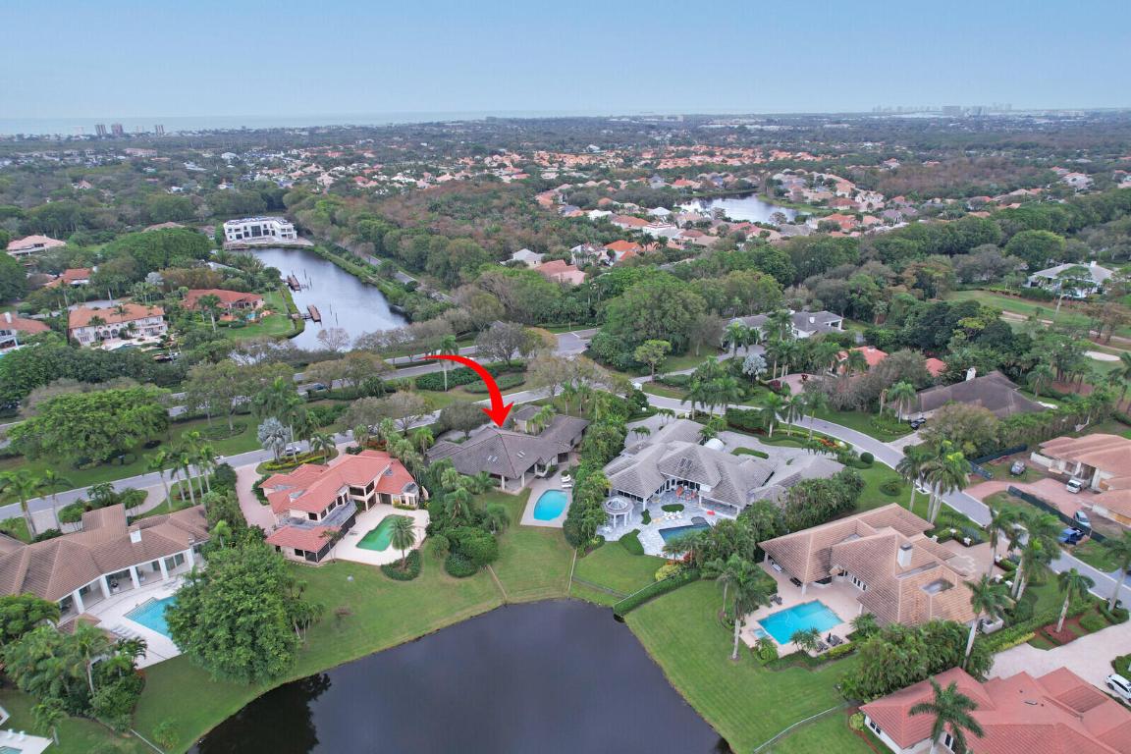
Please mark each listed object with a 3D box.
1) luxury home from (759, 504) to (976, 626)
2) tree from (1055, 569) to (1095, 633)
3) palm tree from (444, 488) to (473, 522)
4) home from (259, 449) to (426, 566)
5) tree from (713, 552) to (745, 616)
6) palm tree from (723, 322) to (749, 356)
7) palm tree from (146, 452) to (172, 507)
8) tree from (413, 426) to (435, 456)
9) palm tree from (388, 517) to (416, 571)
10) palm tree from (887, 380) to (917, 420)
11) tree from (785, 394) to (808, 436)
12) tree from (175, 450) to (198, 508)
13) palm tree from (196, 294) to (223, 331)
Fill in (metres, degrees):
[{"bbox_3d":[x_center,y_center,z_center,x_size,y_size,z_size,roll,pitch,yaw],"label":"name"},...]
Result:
[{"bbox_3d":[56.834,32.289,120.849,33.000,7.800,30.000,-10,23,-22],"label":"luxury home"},{"bbox_3d":[75.380,33.580,103.590,5.380,11.530,5.380,-1,21,0],"label":"tree"},{"bbox_3d":[-19.443,23.488,125.593,5.000,7.000,5.000,0,21,0],"label":"palm tree"},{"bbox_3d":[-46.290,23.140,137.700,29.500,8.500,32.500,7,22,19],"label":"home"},{"bbox_3d":[23.810,31.155,101.973,4.500,9.100,4.500,0,21,0],"label":"tree"},{"bbox_3d":[56.798,-12.304,229.710,7.800,12.600,7.800,5,22,14],"label":"palm tree"},{"bbox_3d":[-83.624,21.629,143.718,5.800,13.500,5.800,-14,25,-31],"label":"palm tree"},{"bbox_3d":[-30.633,14.199,150.292,4.500,6.700,4.500,0,21,0],"label":"tree"},{"bbox_3d":[-28.040,28.710,119.460,4.700,10.920,4.700,-1,21,0],"label":"palm tree"},{"bbox_3d":[84.570,6.480,173.620,6.860,11.530,6.860,-1,21,0],"label":"palm tree"},{"bbox_3d":[51.631,8.887,157.456,5.300,10.300,5.300,0,21,0],"label":"tree"},{"bbox_3d":[-76.090,20.560,139.530,4.520,12.500,4.520,-1,21,0],"label":"tree"},{"bbox_3d":[-120.183,-21.245,235.108,7.500,13.000,7.500,0,21,0],"label":"palm tree"}]

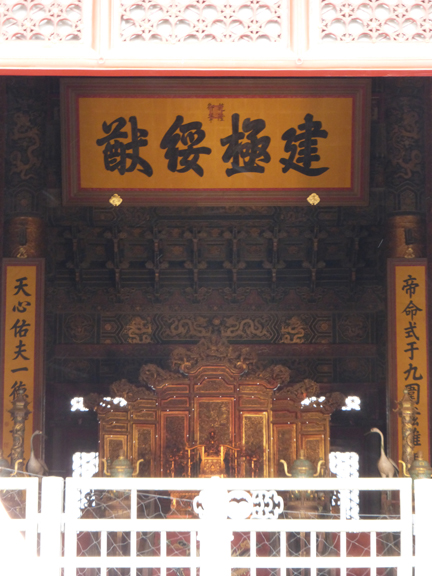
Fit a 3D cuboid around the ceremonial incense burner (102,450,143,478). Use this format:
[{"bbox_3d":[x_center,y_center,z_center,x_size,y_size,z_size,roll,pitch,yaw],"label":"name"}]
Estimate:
[{"bbox_3d":[-1.581,3.177,28.800,0.720,0.860,0.460,0,-9,0],"label":"ceremonial incense burner"}]

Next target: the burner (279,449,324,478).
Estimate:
[{"bbox_3d":[1.470,3.177,28.800,0.750,0.860,0.460,0,-9,0],"label":"burner"}]

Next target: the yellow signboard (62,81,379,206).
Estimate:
[{"bbox_3d":[0.000,-3.160,36.800,6.670,2.750,0.270,0,13,-1],"label":"yellow signboard"}]

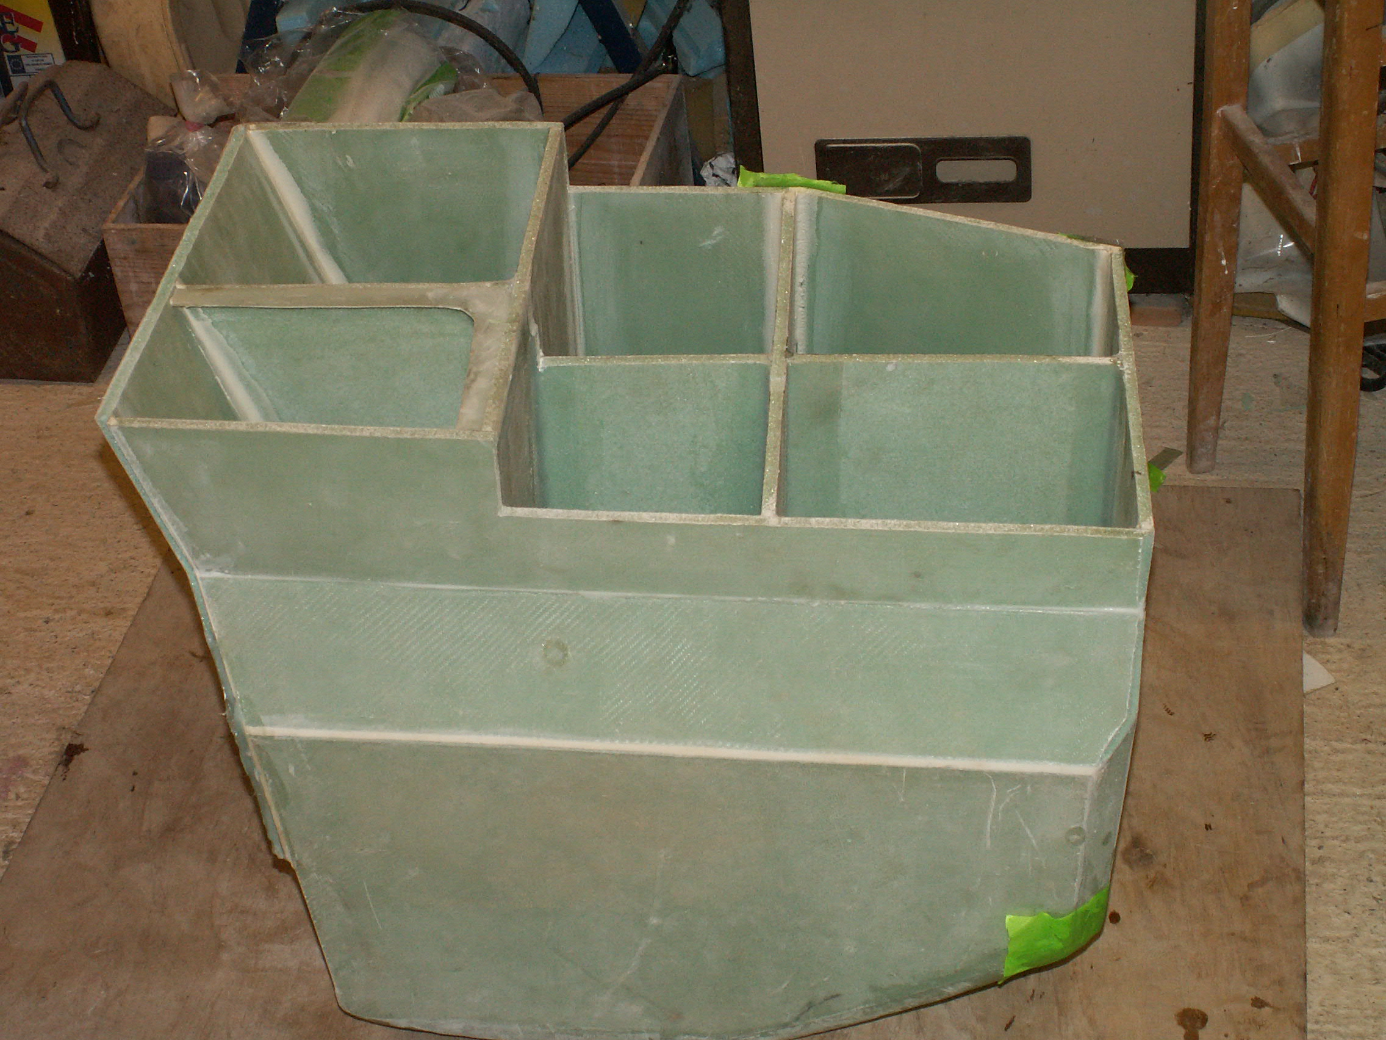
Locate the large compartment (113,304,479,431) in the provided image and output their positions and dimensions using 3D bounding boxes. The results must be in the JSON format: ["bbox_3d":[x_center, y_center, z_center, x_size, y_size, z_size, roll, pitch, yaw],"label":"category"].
[{"bbox_3d":[-0.264,-0.028,1.811,0.230,0.200,0.143,1,38,3],"label":"large compartment"}]

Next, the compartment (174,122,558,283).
[{"bbox_3d":[-0.236,-0.142,1.986,0.240,0.240,0.227,1,38,3],"label":"compartment"}]

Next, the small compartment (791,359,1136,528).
[{"bbox_3d":[0.184,0.035,1.838,0.239,0.230,0.187,1,38,3],"label":"small compartment"}]

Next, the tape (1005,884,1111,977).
[{"bbox_3d":[0.265,0.299,1.880,0.078,0.060,0.036,1,38,3],"label":"tape"}]

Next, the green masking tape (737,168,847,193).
[{"bbox_3d":[0.079,-0.268,2.045,0.088,0.026,0.024,1,38,3],"label":"green masking tape"}]

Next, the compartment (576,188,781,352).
[{"bbox_3d":[-0.017,-0.093,2.016,0.168,0.240,0.226,1,38,3],"label":"compartment"}]

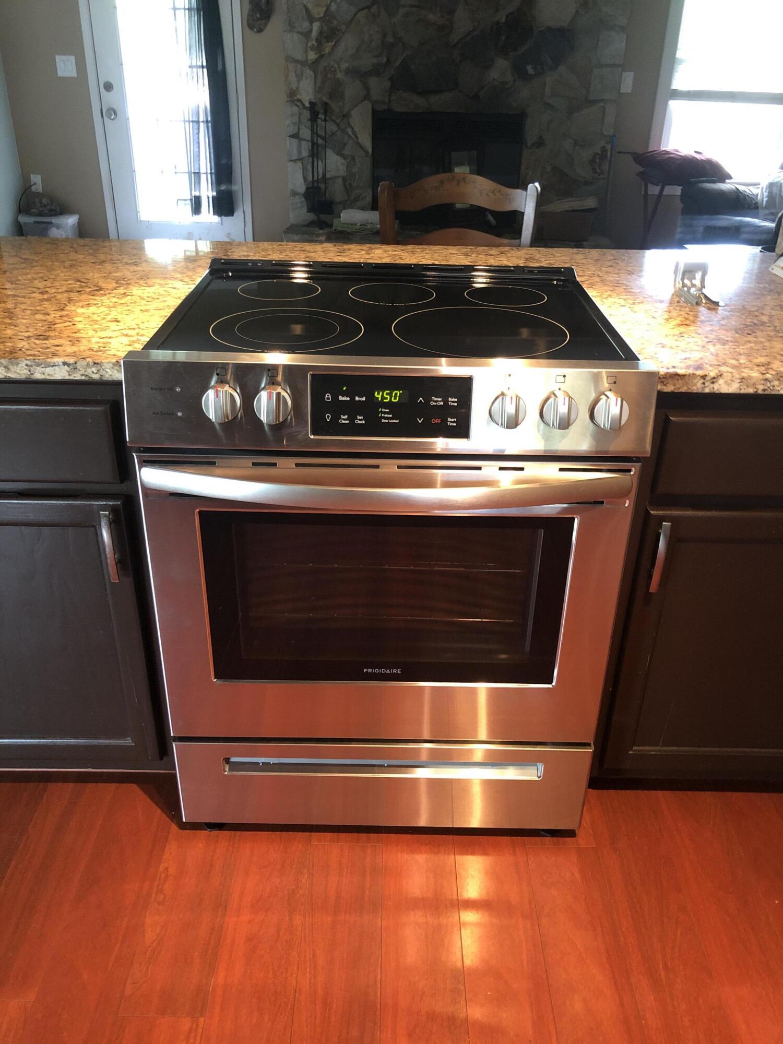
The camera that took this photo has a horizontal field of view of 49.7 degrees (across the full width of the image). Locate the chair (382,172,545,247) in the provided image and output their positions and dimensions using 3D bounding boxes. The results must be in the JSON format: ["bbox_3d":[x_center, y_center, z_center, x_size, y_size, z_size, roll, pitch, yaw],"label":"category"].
[{"bbox_3d":[0.178,-0.411,2.403,0.460,1.030,0.500,1,28,0],"label":"chair"}]

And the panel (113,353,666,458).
[{"bbox_3d":[-0.003,-0.168,1.210,0.757,0.133,0.066,1,15,0],"label":"panel"}]

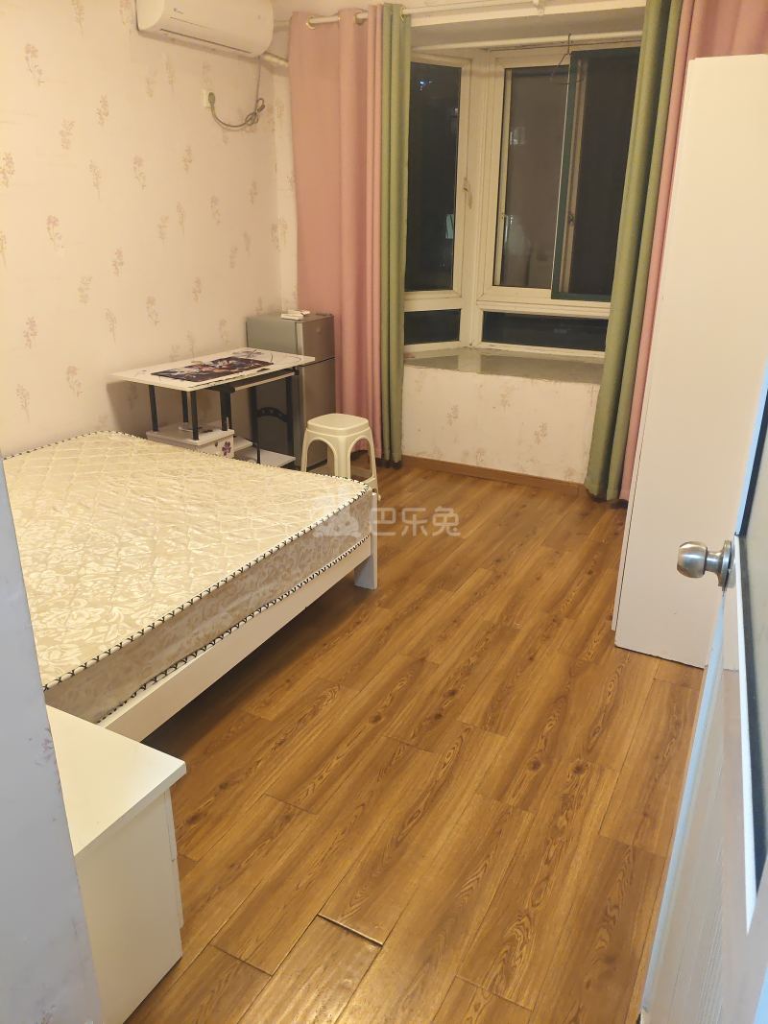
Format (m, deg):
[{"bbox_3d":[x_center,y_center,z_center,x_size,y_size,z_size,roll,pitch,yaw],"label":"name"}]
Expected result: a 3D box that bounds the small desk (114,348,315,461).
[{"bbox_3d":[-0.831,-0.395,4.006,0.520,0.730,0.908,14,26,30],"label":"small desk"}]

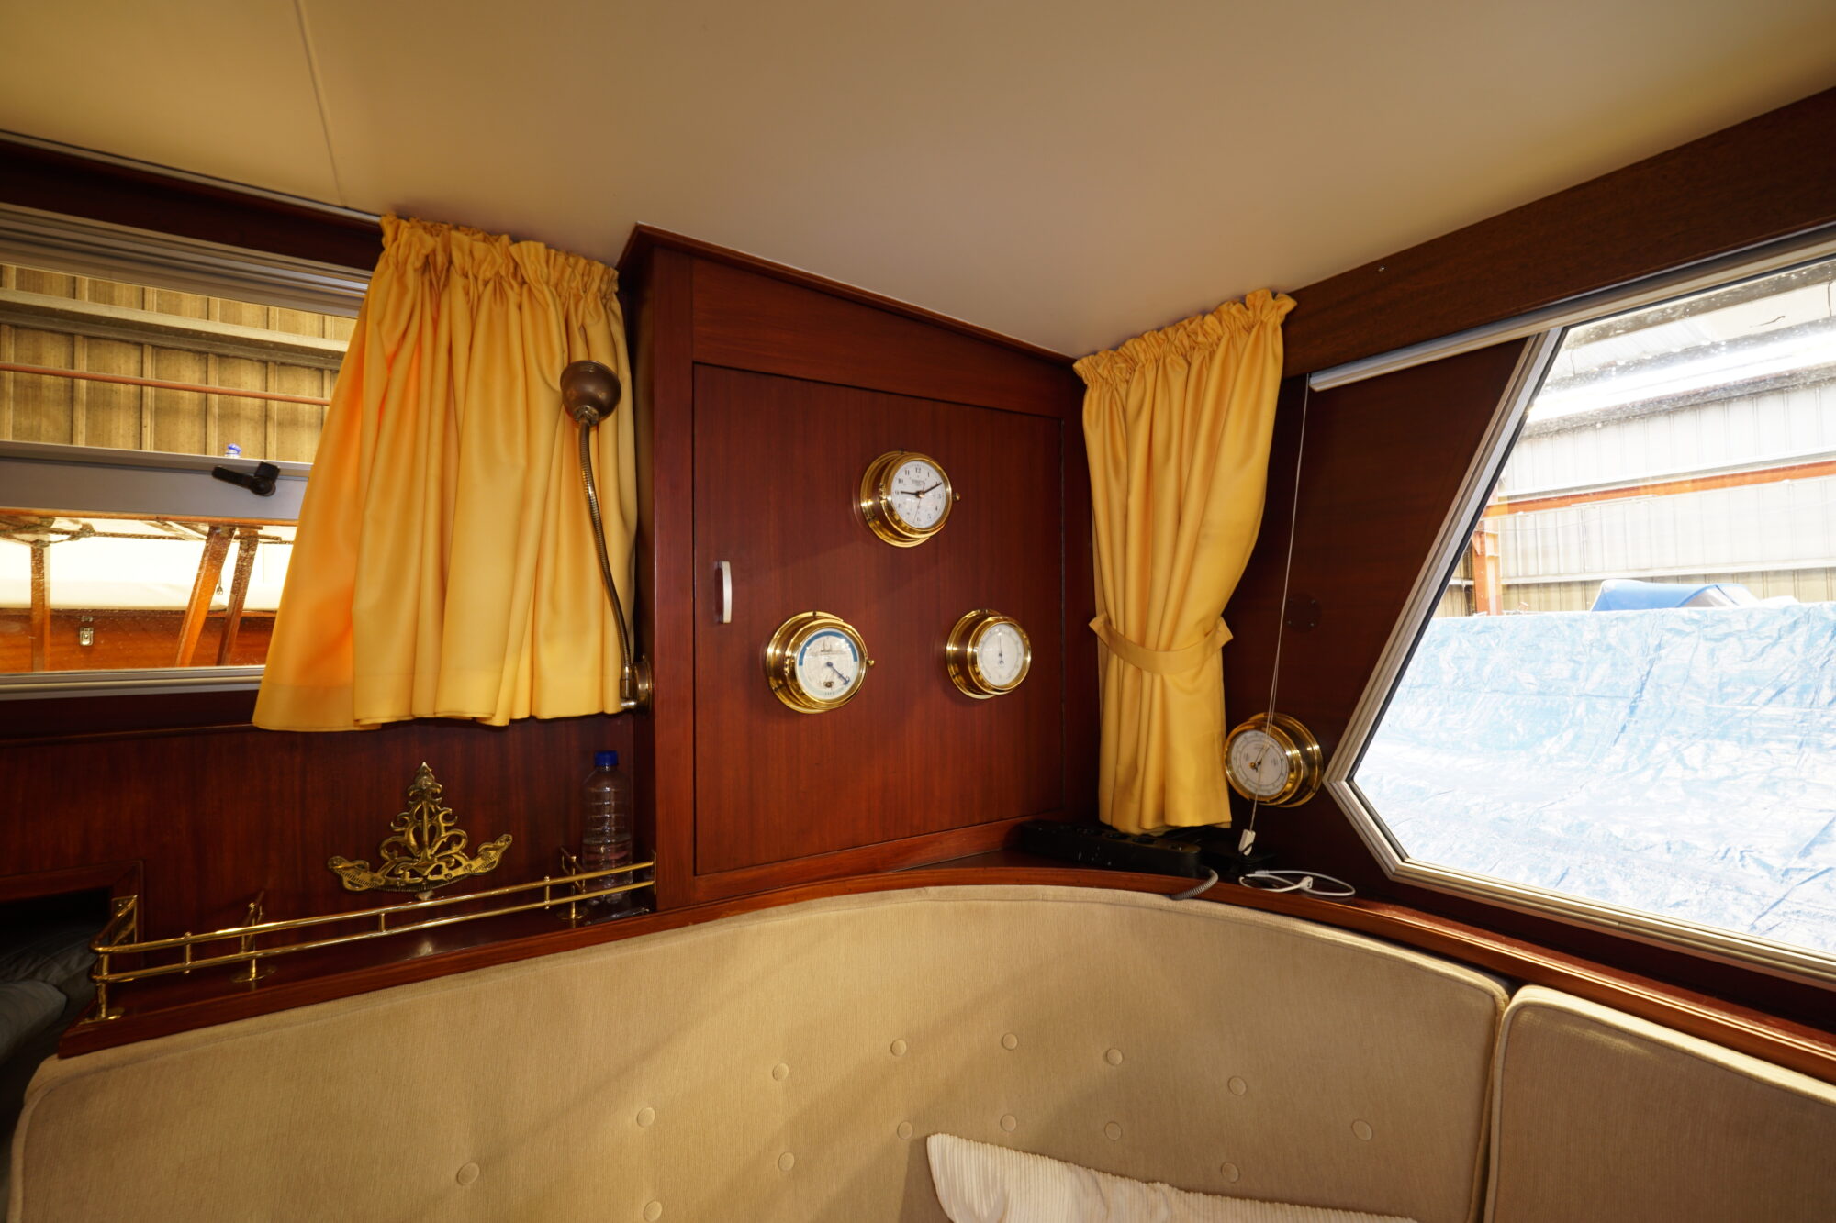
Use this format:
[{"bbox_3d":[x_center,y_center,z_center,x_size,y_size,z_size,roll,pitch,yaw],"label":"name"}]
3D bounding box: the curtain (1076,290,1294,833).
[{"bbox_3d":[0.424,-0.035,1.215,0.110,0.815,0.400,0,0,-30],"label":"curtain"}]

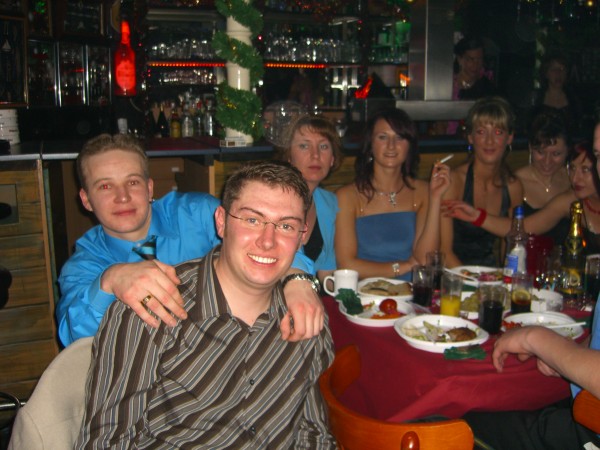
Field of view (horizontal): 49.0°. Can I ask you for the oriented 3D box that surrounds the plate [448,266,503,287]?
[{"bbox_3d":[0.650,0.180,2.417,0.205,0.026,0.205,0,10,0],"label":"plate"}]

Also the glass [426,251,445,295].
[{"bbox_3d":[0.493,0.171,2.379,0.066,0.135,0.066,0,10,0],"label":"glass"}]

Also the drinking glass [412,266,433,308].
[{"bbox_3d":[0.415,0.200,2.219,0.068,0.133,0.068,0,10,0],"label":"drinking glass"}]

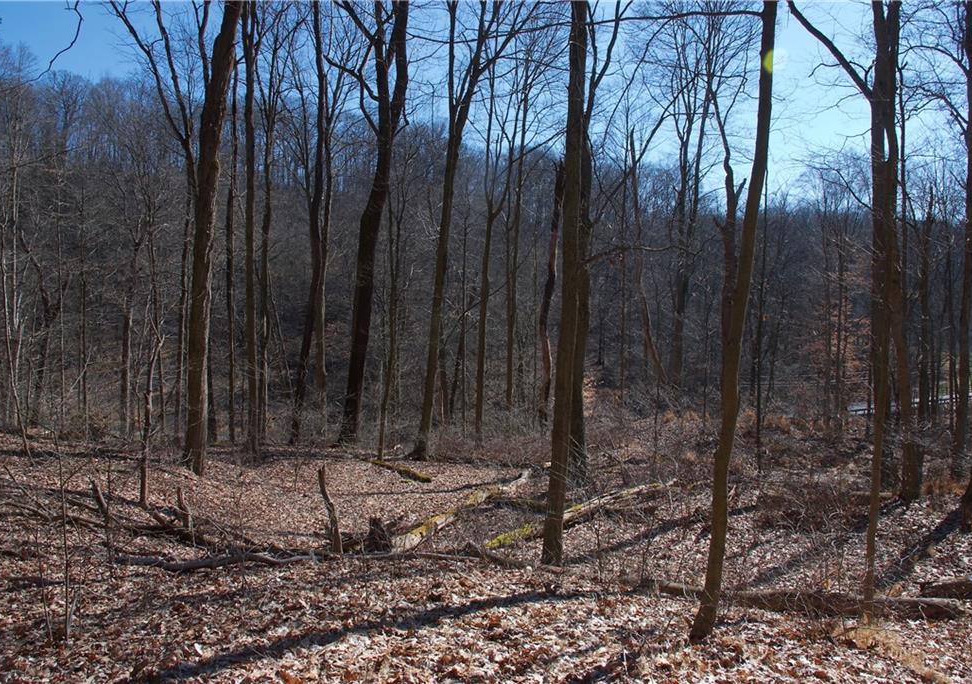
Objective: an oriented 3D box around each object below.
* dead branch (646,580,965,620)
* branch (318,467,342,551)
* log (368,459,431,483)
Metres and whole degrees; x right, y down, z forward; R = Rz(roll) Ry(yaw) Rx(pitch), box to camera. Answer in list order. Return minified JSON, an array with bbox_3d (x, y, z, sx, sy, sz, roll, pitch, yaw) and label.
[{"bbox_3d":[2.869,2.348,7.050,2.700,0.200,0.220,0,2,15],"label":"dead branch"},{"bbox_3d":[-2.020,2.180,10.000,0.200,1.120,0.170,-9,0,0],"label":"branch"},{"bbox_3d":[-2.007,2.901,17.550,0.260,0.240,2.686,0,1,-39],"label":"log"}]

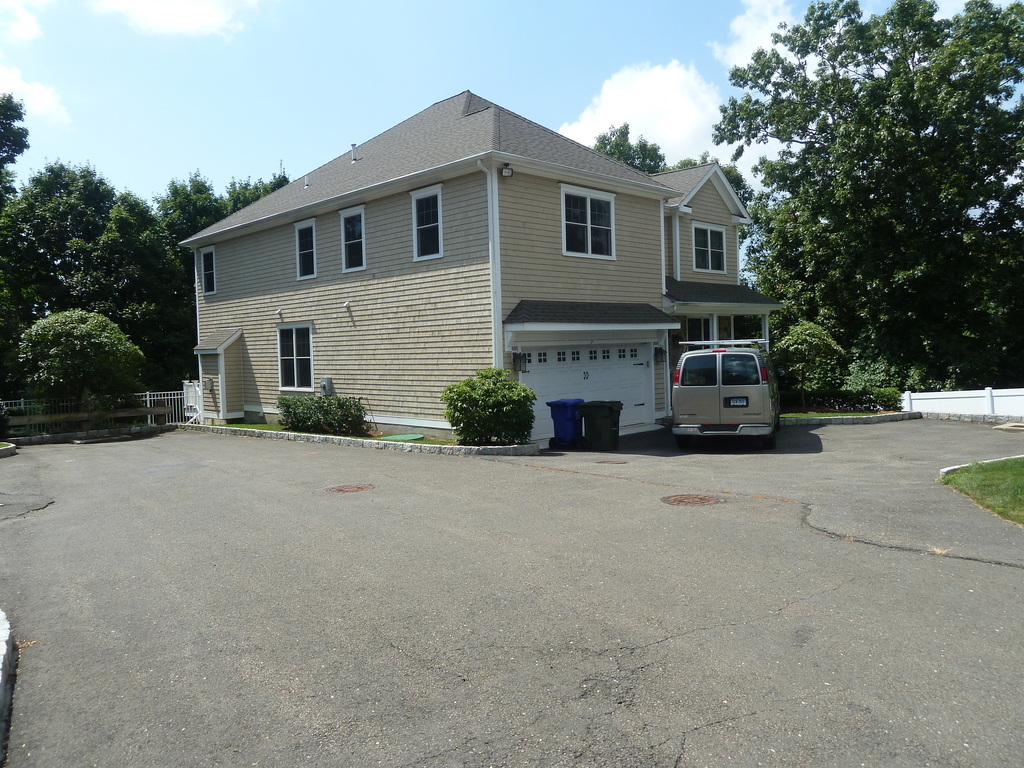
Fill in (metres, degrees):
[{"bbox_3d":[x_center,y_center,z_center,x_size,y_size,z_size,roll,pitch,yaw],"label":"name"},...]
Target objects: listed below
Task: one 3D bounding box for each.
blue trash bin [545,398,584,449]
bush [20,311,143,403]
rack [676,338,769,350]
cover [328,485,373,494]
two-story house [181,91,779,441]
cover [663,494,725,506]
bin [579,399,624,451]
[{"bbox_3d":[1.183,0.873,16.350,0.650,1.060,0.780,1,4,45],"label":"blue trash bin"},{"bbox_3d":[-14.961,-0.712,25.700,4.000,3.700,3.900,-4,4,-30],"label":"bush"},{"bbox_3d":[4.890,-0.865,16.803,1.760,0.220,2.860,-1,2,21],"label":"rack"},{"bbox_3d":[-2.522,1.660,11.550,0.750,0.040,0.750,-3,1,0],"label":"cover"},{"bbox_3d":[-1.069,-4.580,25.626,16.377,11.178,14.231,1,4,45],"label":"two-story house"},{"bbox_3d":[2.271,1.491,9.380,0.760,0.040,0.760,-2,1,0],"label":"cover"},{"bbox_3d":[1.915,0.898,16.000,0.780,1.060,0.650,0,3,27],"label":"bin"}]

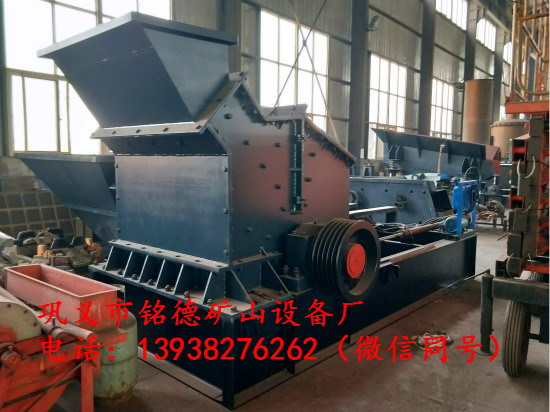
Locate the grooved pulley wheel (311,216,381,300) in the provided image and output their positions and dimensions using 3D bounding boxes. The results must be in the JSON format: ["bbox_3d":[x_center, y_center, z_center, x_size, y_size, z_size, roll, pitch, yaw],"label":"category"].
[{"bbox_3d":[0.524,0.376,2.829,0.200,0.566,0.566,5,6,44],"label":"grooved pulley wheel"}]

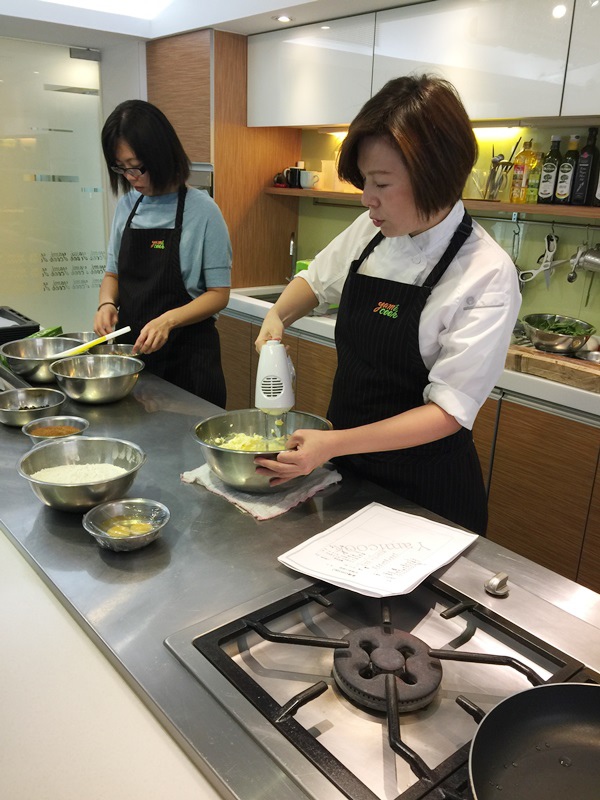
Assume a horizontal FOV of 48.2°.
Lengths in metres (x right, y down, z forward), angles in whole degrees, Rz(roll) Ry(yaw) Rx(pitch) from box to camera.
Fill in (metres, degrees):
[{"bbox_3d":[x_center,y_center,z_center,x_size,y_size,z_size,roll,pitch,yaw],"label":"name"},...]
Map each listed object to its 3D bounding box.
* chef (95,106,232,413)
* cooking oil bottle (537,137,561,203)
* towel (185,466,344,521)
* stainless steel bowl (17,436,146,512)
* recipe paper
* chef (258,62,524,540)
[{"bbox_3d":[-0.432,-0.084,2.229,0.460,1.660,0.400,10,20,23],"label":"chef"},{"bbox_3d":[0.944,-0.861,2.511,0.064,0.243,0.064,14,22,32],"label":"cooking oil bottle"},{"bbox_3d":[-0.081,0.161,1.431,0.275,0.018,0.270,-13,24,-39],"label":"towel"},{"bbox_3d":[-0.421,0.153,1.316,0.236,0.082,0.236,2,19,-1],"label":"stainless steel bowl"},{"bbox_3d":[0.140,0.244,1.123,0.212,0.022,0.297,15,23,34],"label":"recipe paper"},{"bbox_3d":[0.123,0.187,1.471,0.520,1.620,0.540,-10,22,-31],"label":"chef"}]

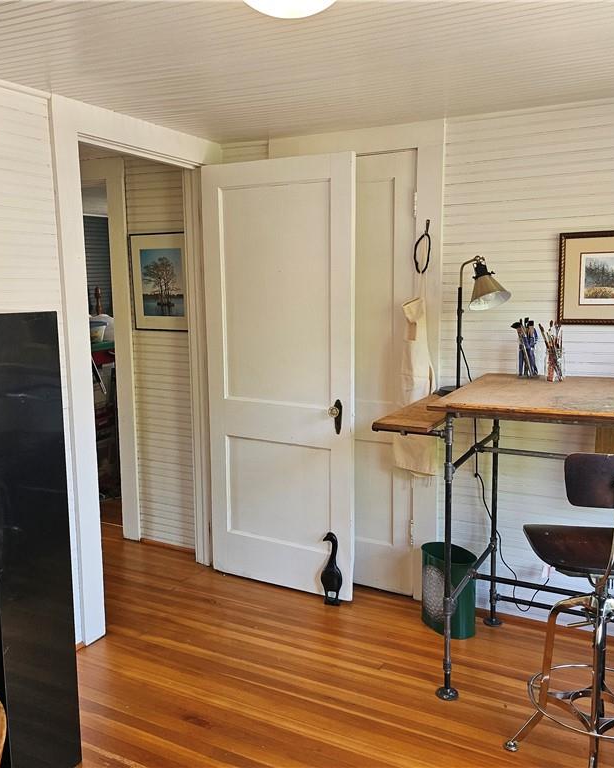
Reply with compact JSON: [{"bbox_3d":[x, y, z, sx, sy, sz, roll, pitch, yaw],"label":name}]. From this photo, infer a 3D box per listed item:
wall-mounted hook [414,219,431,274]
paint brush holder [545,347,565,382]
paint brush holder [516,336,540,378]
[{"bbox_3d":[0.492,-0.588,3.038,0.080,0.235,0.050,4,10,28],"label":"wall-mounted hook"},{"bbox_3d":[0.961,-0.077,2.744,0.077,0.133,0.077,4,10,28],"label":"paint brush holder"},{"bbox_3d":[0.885,-0.111,2.849,0.092,0.168,0.092,4,10,28],"label":"paint brush holder"}]

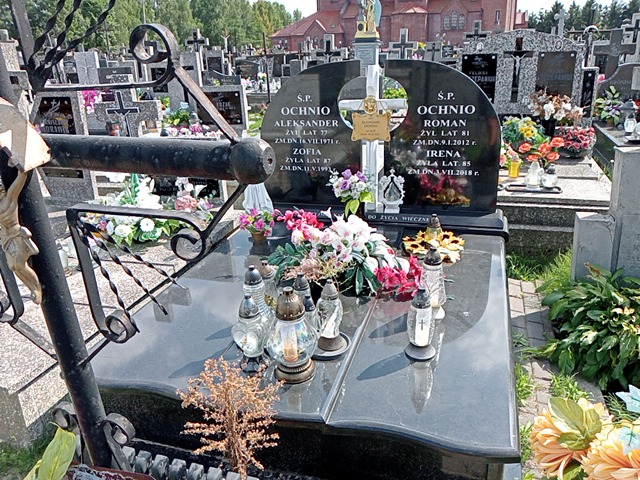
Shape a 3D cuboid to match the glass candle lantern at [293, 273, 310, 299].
[{"bbox_3d":[-0.080,0.263,2.152,0.095,0.270,0.095,4,22,17],"label":"glass candle lantern"}]

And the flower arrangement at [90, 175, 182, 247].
[{"bbox_3d":[-1.185,-0.202,3.315,0.520,0.410,0.400,4,22,17],"label":"flower arrangement"}]

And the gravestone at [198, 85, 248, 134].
[{"bbox_3d":[-1.211,-1.588,6.300,0.660,0.620,0.130,4,23,17],"label":"gravestone"}]

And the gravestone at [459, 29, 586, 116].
[{"bbox_3d":[2.158,-1.810,5.625,1.274,0.868,0.150,4,22,17],"label":"gravestone"}]

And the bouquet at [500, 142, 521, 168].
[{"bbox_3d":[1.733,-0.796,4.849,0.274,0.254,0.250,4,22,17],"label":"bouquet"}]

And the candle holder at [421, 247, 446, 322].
[{"bbox_3d":[0.498,0.179,2.221,0.108,0.323,0.108,4,22,17],"label":"candle holder"}]

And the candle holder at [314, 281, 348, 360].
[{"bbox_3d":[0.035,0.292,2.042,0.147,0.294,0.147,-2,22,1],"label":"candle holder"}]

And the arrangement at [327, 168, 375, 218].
[{"bbox_3d":[0.202,-0.299,3.274,0.292,0.311,0.220,4,22,17],"label":"arrangement"}]

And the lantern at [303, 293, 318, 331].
[{"bbox_3d":[-0.046,0.310,2.159,0.078,0.181,0.078,-2,22,1],"label":"lantern"}]

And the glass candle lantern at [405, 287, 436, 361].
[{"bbox_3d":[0.389,0.310,1.984,0.121,0.272,0.121,4,23,17],"label":"glass candle lantern"}]

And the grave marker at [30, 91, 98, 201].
[{"bbox_3d":[-1.974,-0.720,3.958,0.496,0.827,0.080,4,22,17],"label":"grave marker"}]

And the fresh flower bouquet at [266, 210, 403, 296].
[{"bbox_3d":[0.079,0.064,2.504,0.627,0.372,0.450,4,23,17],"label":"fresh flower bouquet"}]

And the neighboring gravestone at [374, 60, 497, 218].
[{"bbox_3d":[0.707,-0.582,2.971,0.666,0.886,0.083,4,23,17],"label":"neighboring gravestone"}]

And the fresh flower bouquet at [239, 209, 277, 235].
[{"bbox_3d":[-0.373,-0.096,3.177,0.195,0.198,0.180,4,22,17],"label":"fresh flower bouquet"}]

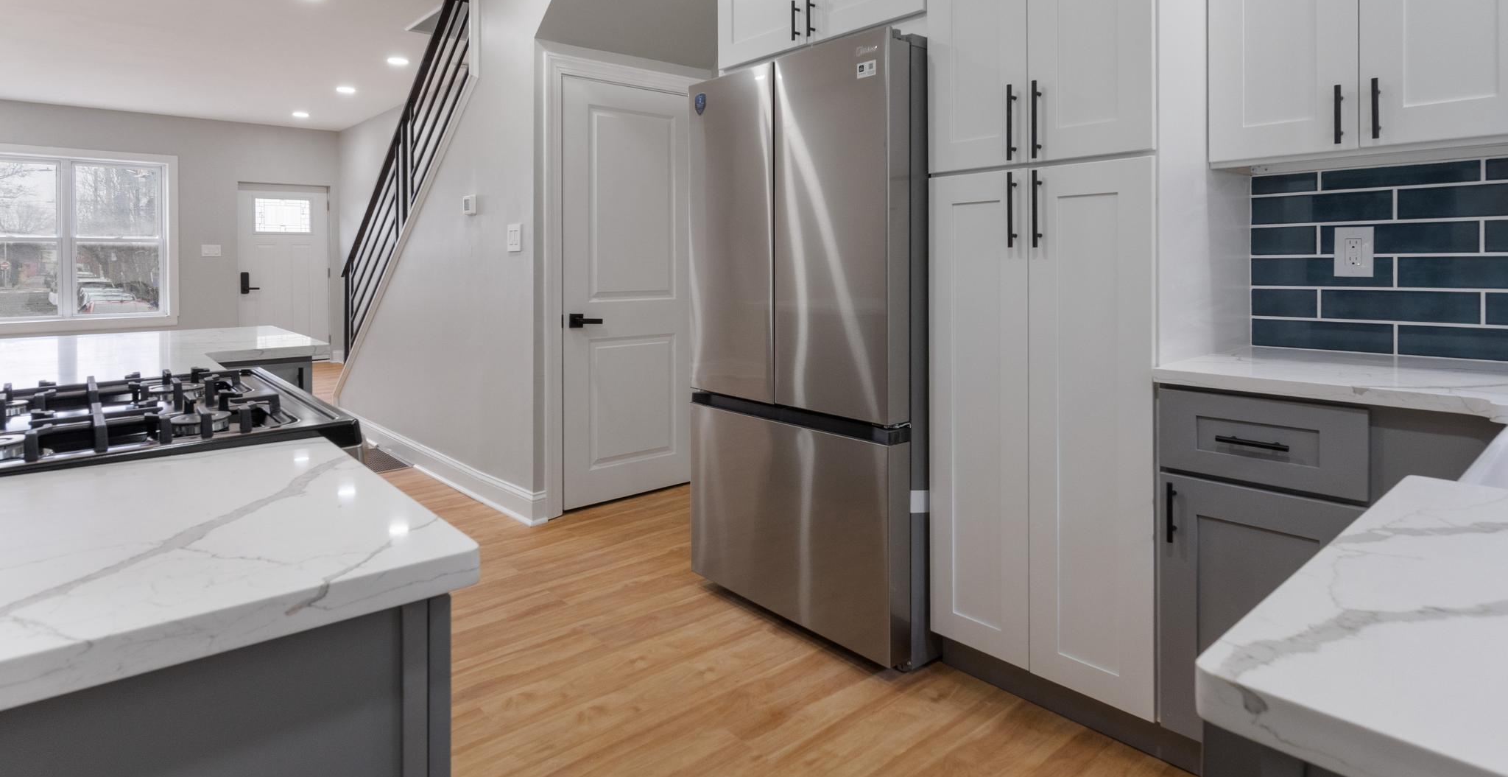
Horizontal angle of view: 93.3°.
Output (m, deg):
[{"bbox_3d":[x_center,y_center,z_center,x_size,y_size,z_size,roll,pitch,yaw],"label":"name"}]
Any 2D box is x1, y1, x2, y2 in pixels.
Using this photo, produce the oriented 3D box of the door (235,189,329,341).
[{"bbox_3d":[-5.580,-1.380,8.450,0.930,2.060,0.060,-7,9,-43],"label":"door"}]

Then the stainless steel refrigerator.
[{"bbox_3d":[0.338,-0.130,2.550,0.740,1.790,0.905,-7,9,-43],"label":"stainless steel refrigerator"}]

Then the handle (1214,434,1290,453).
[{"bbox_3d":[1.055,0.115,1.510,0.034,0.014,0.131,-7,9,-43],"label":"handle"}]

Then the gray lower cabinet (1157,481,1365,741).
[{"bbox_3d":[1.235,0.475,1.680,0.560,0.570,0.380,-7,9,-43],"label":"gray lower cabinet"}]

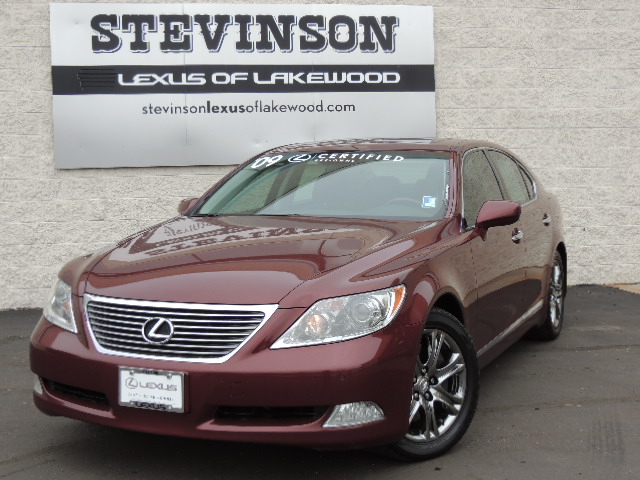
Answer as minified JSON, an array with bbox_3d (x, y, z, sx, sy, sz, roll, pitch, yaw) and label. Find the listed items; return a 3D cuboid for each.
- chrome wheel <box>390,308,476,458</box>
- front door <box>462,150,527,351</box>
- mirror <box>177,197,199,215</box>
[{"bbox_3d":[0.416,0.626,4.184,0.690,0.690,0.240,-4,6,-33],"label":"chrome wheel"},{"bbox_3d":[0.888,0.027,5.132,0.320,1.080,1.250,2,5,25],"label":"front door"},{"bbox_3d":[-0.798,-0.171,5.594,0.230,0.150,0.150,2,5,25],"label":"mirror"}]

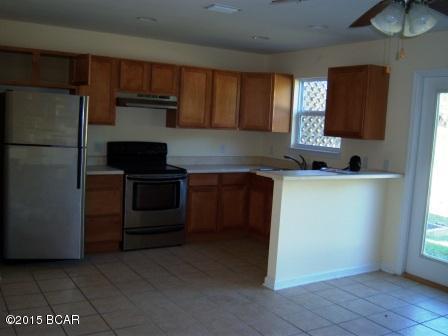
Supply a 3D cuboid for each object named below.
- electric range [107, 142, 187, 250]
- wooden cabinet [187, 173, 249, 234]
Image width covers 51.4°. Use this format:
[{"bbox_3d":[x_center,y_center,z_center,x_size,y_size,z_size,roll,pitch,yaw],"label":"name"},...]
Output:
[{"bbox_3d":[-0.927,0.300,5.566,0.765,1.170,0.670,-1,7,-31],"label":"electric range"},{"bbox_3d":[-0.252,0.402,6.046,0.885,0.815,0.620,-1,7,-31],"label":"wooden cabinet"}]

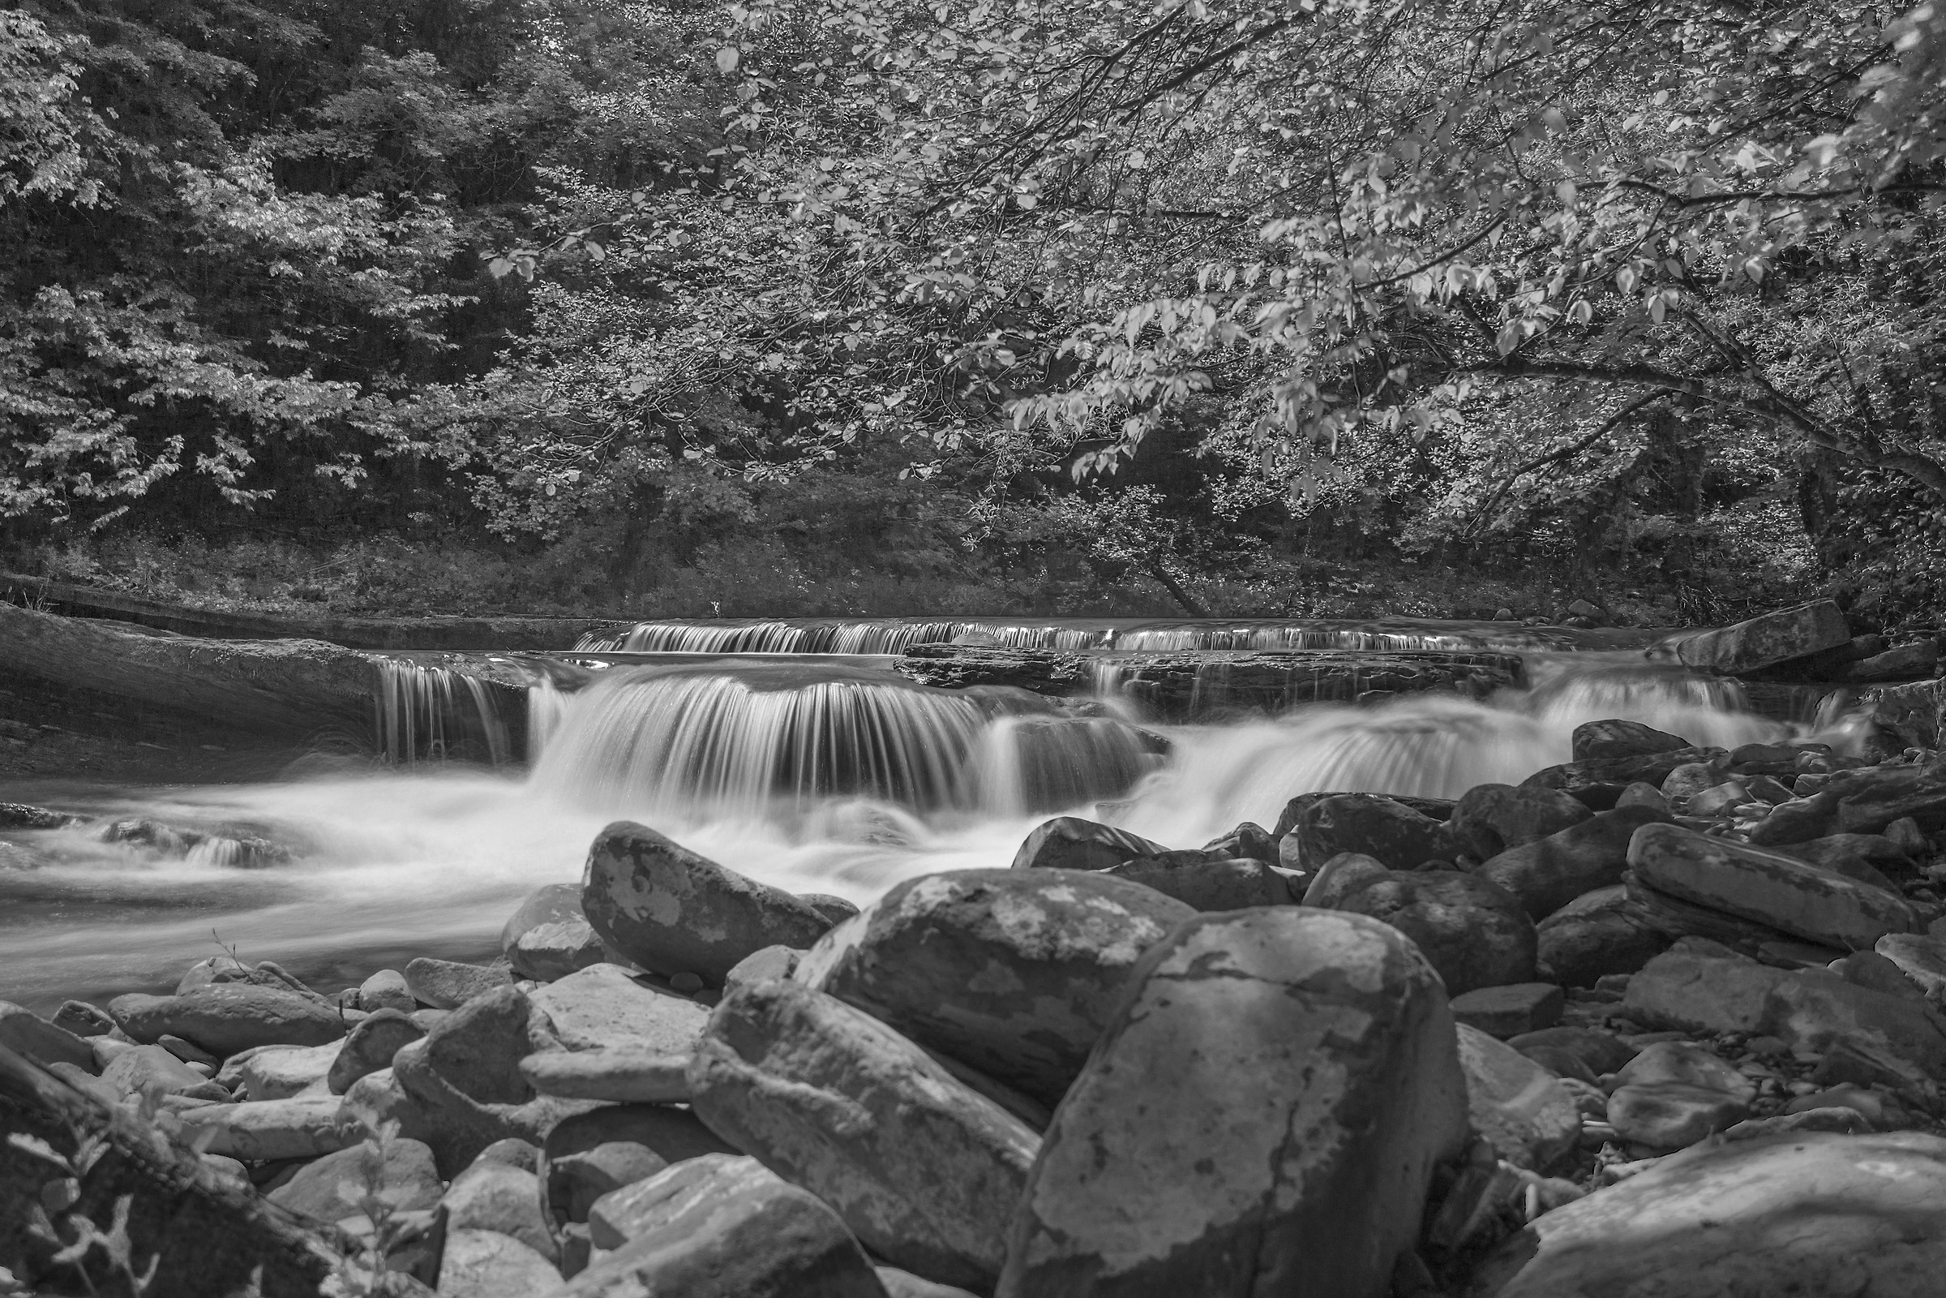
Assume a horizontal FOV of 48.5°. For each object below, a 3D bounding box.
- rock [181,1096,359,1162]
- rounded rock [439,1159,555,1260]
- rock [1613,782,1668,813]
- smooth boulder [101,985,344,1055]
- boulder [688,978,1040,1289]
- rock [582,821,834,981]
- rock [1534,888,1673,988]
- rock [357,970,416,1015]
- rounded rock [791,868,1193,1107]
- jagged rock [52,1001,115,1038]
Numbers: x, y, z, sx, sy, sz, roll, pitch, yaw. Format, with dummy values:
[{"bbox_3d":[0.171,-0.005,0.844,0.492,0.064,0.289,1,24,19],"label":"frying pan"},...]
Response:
[{"bbox_3d":[-1.336,0.902,4.082,0.324,0.097,0.216,0,2,0],"label":"rock"},{"bbox_3d":[-0.983,1.174,4.500,0.240,0.200,0.240,0,2,0],"label":"rounded rock"},{"bbox_3d":[2.256,0.508,7.300,0.190,0.120,0.160,0,1,0],"label":"rock"},{"bbox_3d":[-1.807,0.903,5.238,0.551,0.162,0.302,3,2,5],"label":"smooth boulder"},{"bbox_3d":[-0.121,0.710,3.050,0.640,0.280,0.330,30,7,0],"label":"boulder"},{"bbox_3d":[-0.712,0.689,5.832,0.680,0.335,0.410,25,5,7],"label":"rock"},{"bbox_3d":[1.410,0.648,4.850,0.310,0.230,0.280,0,1,0],"label":"rock"},{"bbox_3d":[-1.952,1.137,7.200,0.180,0.135,0.170,0,2,-10],"label":"rock"},{"bbox_3d":[0.048,0.585,3.700,0.720,0.390,0.500,0,1,0],"label":"rounded rock"},{"bbox_3d":[-2.800,1.162,6.800,0.180,0.100,0.160,0,2,-10],"label":"jagged rock"}]

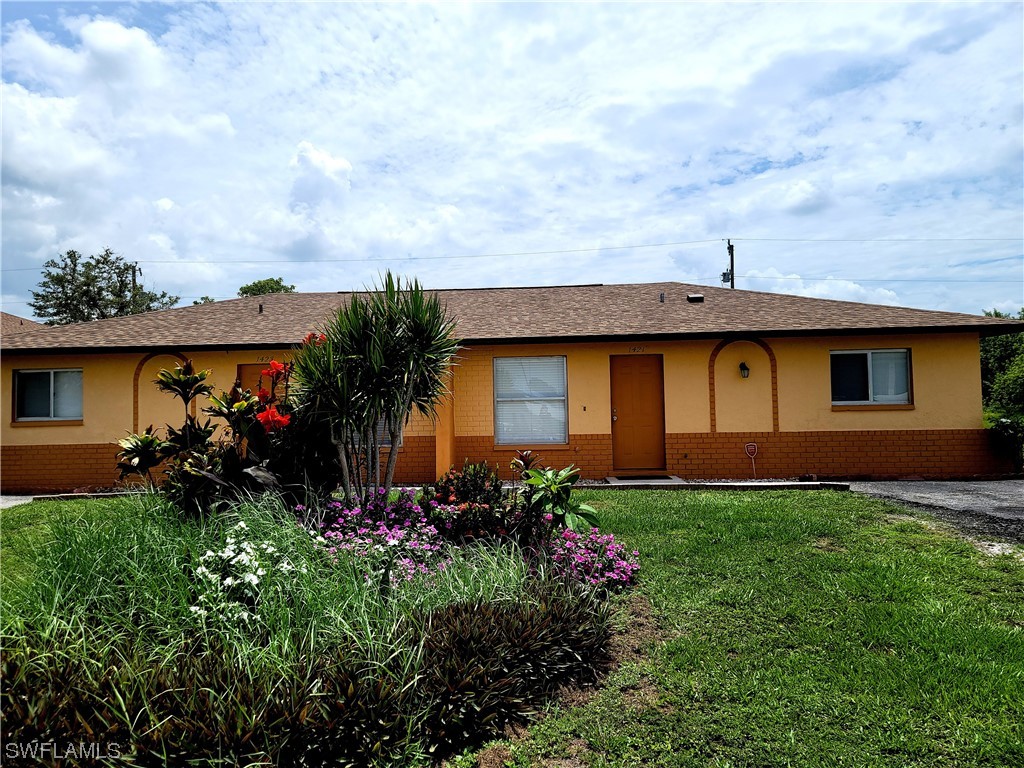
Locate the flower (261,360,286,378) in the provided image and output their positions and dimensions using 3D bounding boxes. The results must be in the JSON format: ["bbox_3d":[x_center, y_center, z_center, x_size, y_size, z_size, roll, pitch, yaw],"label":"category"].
[{"bbox_3d":[-1.871,-0.114,5.800,0.205,0.145,0.180,-1,-2,0],"label":"flower"}]

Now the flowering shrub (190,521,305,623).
[{"bbox_3d":[-1.699,1.184,4.750,0.680,0.580,0.620,-1,-2,0],"label":"flowering shrub"}]

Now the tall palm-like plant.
[{"bbox_3d":[-1.190,0.310,6.400,1.420,2.420,1.300,-1,-2,0],"label":"tall palm-like plant"}]

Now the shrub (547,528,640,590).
[{"bbox_3d":[0.606,1.295,5.500,0.700,0.430,0.620,-1,-2,0],"label":"shrub"}]

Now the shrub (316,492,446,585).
[{"bbox_3d":[-0.982,1.165,5.650,0.970,0.610,0.800,-1,-2,0],"label":"shrub"}]

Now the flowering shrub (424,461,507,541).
[{"bbox_3d":[-0.390,1.096,6.200,0.700,0.800,0.650,-1,-2,0],"label":"flowering shrub"}]

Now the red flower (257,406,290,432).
[{"bbox_3d":[-1.838,0.274,5.700,0.262,0.200,0.220,-1,-2,0],"label":"red flower"}]

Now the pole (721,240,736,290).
[{"bbox_3d":[12.647,-2.877,43.000,0.900,11.200,0.700,-1,-2,0],"label":"pole"}]

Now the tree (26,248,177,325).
[{"bbox_3d":[-20.940,-1.712,38.000,7.300,10.000,6.800,-1,-2,0],"label":"tree"}]

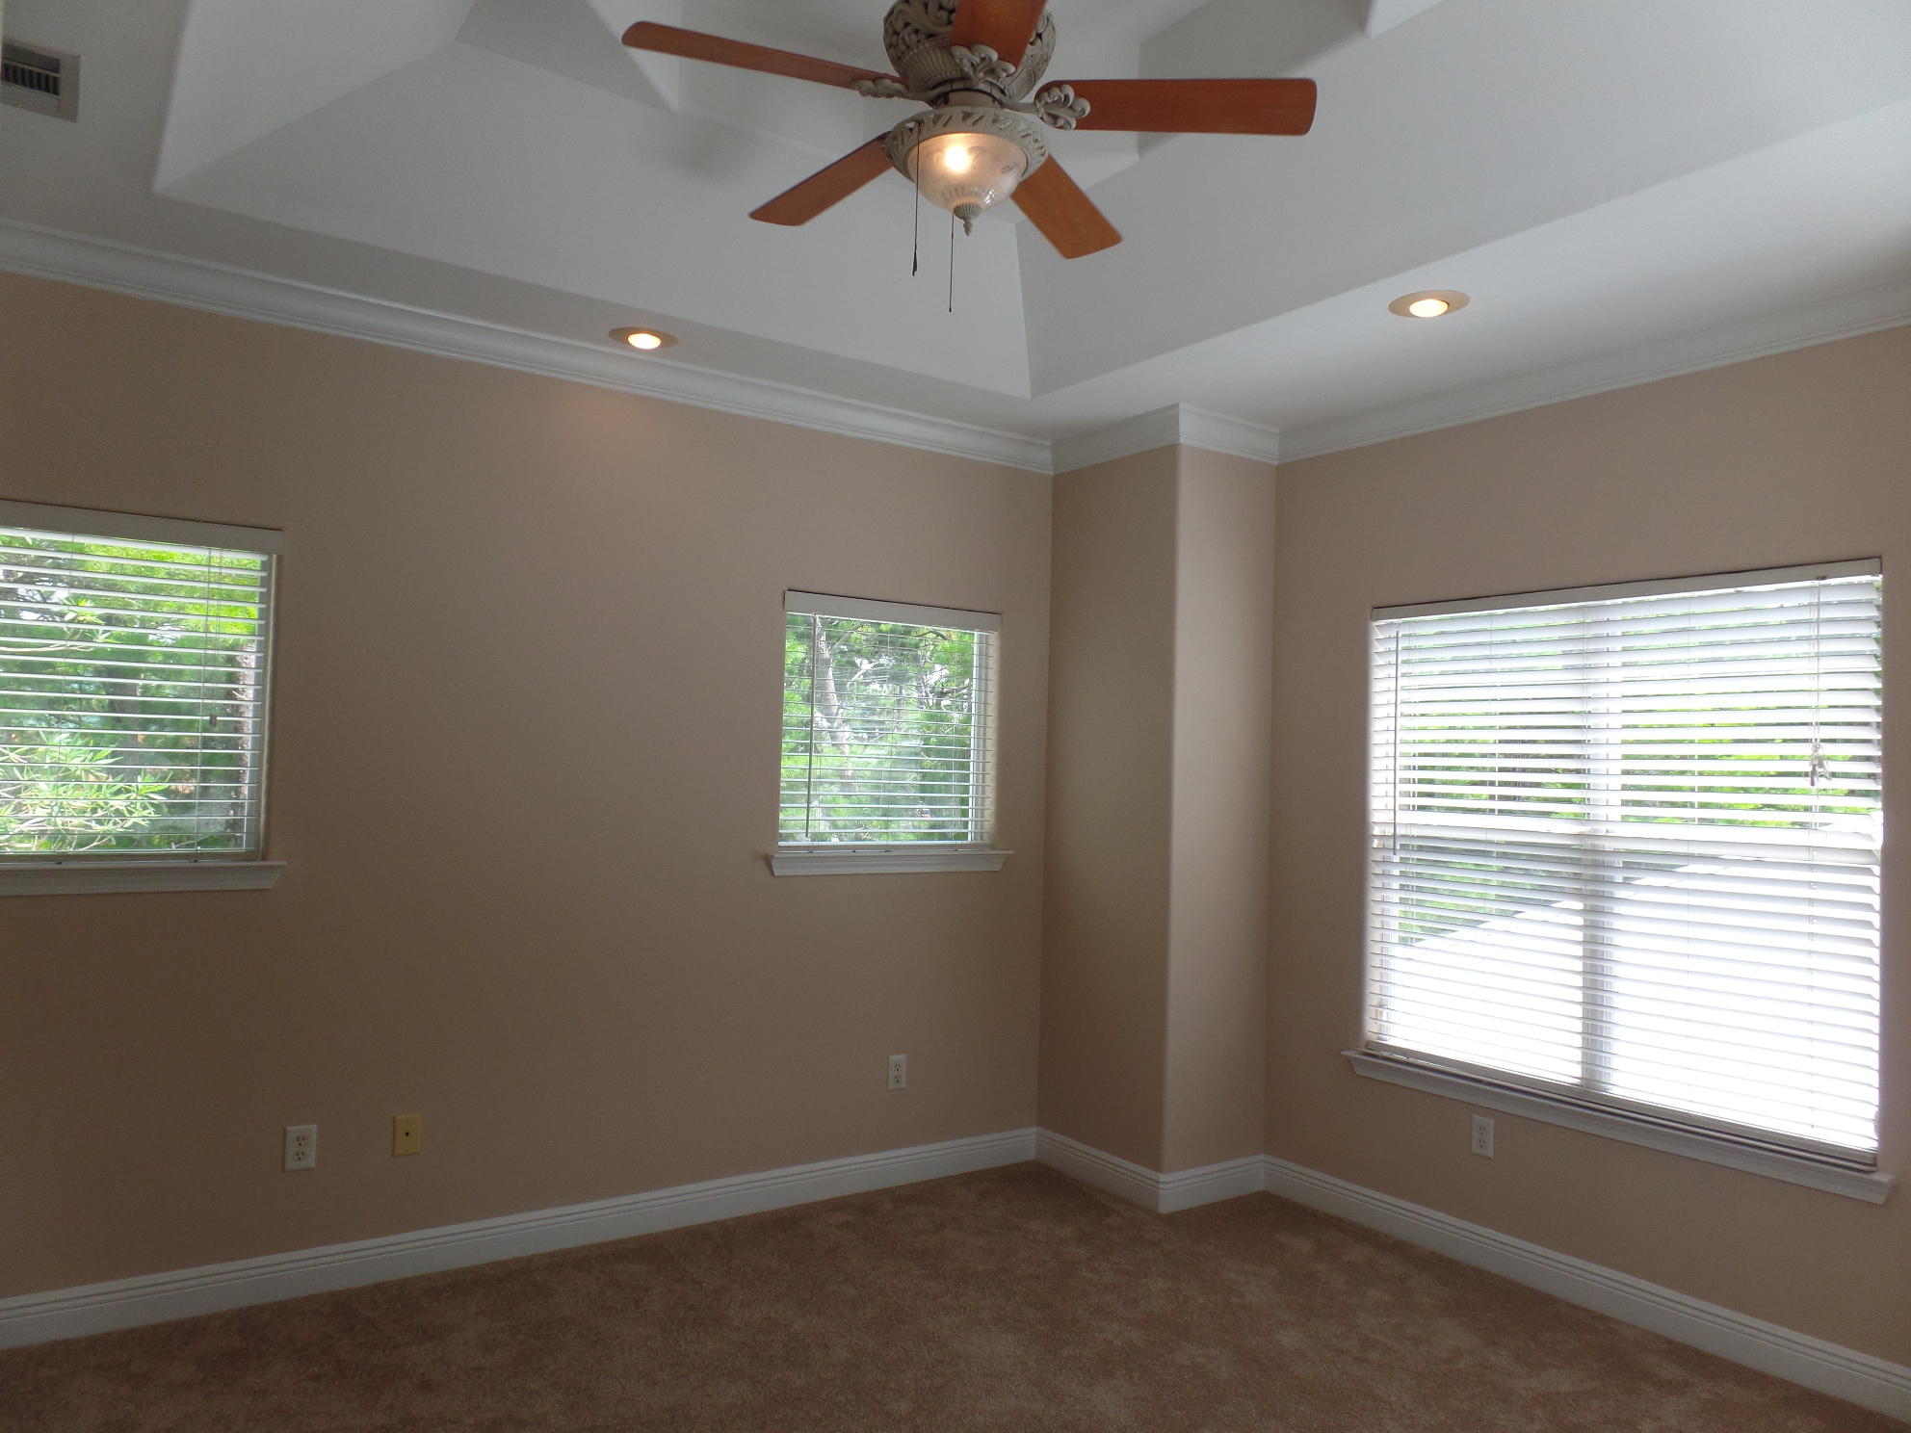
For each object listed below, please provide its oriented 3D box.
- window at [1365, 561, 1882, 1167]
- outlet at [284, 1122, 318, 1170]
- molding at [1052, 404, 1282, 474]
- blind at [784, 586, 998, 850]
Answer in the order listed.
[{"bbox_3d":[1.850,0.363,3.713,0.100,1.478,1.476,3,-3,-34],"label":"window"},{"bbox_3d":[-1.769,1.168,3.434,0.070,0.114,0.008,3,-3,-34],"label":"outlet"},{"bbox_3d":[0.785,-0.980,4.789,0.598,0.104,0.758,3,-3,-34],"label":"molding"},{"bbox_3d":[-0.225,0.035,4.579,0.899,0.882,0.065,3,-3,-34],"label":"blind"}]

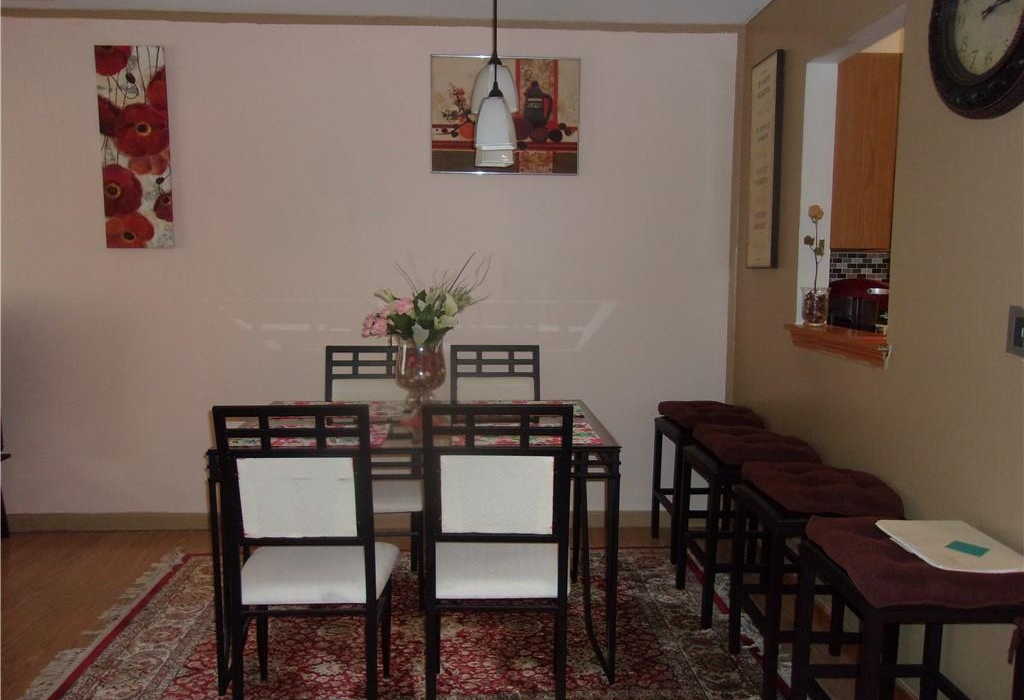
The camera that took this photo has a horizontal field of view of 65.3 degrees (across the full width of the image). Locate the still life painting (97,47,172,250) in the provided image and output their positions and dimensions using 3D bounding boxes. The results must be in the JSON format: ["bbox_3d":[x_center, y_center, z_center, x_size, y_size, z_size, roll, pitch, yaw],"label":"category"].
[{"bbox_3d":[-1.731,-0.924,3.663,0.305,0.911,0.030,0,6,-3],"label":"still life painting"}]

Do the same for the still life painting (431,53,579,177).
[{"bbox_3d":[-0.026,-1.098,3.744,0.696,0.538,0.030,0,6,-3],"label":"still life painting"}]

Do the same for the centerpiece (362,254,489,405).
[{"bbox_3d":[-0.312,-0.051,2.895,0.455,0.580,0.380,0,6,-3],"label":"centerpiece"}]

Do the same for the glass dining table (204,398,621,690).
[{"bbox_3d":[-0.307,0.629,2.830,1.231,0.757,0.835,0,6,-3],"label":"glass dining table"}]

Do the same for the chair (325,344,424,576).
[{"bbox_3d":[-0.561,0.496,3.110,0.431,0.961,0.535,0,6,-3],"label":"chair"}]

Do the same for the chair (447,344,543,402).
[{"bbox_3d":[-0.057,0.483,3.243,0.431,0.961,0.535,0,6,-3],"label":"chair"}]

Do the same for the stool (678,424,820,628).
[{"bbox_3d":[0.871,0.650,3.058,0.392,0.672,0.405,0,6,-3],"label":"stool"}]

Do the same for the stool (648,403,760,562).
[{"bbox_3d":[0.881,0.585,3.667,0.392,0.672,0.411,0,6,-3],"label":"stool"}]

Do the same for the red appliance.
[{"bbox_3d":[1.532,-0.144,3.518,0.330,0.335,0.260,0,6,-3],"label":"red appliance"}]

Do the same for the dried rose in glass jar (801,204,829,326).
[{"bbox_3d":[1.173,-0.326,3.090,0.106,0.468,0.106,0,6,-3],"label":"dried rose in glass jar"}]

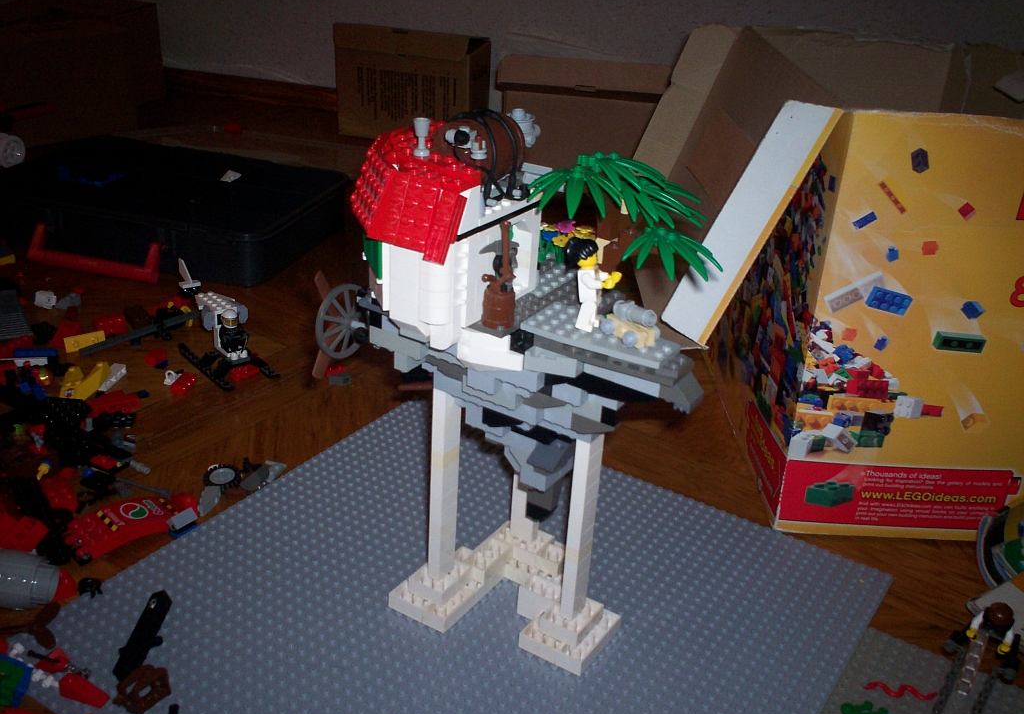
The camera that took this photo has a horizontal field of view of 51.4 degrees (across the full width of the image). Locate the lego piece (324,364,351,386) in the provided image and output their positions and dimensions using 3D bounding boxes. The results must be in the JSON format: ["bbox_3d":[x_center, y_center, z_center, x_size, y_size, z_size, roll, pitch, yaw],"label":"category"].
[{"bbox_3d":[-0.144,0.015,0.879,0.021,0.011,0.017,-4,27,-16],"label":"lego piece"}]

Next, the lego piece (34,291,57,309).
[{"bbox_3d":[-0.424,-0.052,0.969,0.018,0.014,0.013,-3,27,-14],"label":"lego piece"}]

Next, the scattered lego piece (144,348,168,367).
[{"bbox_3d":[-0.296,0.001,0.886,0.017,0.009,0.015,-16,32,-36],"label":"scattered lego piece"}]

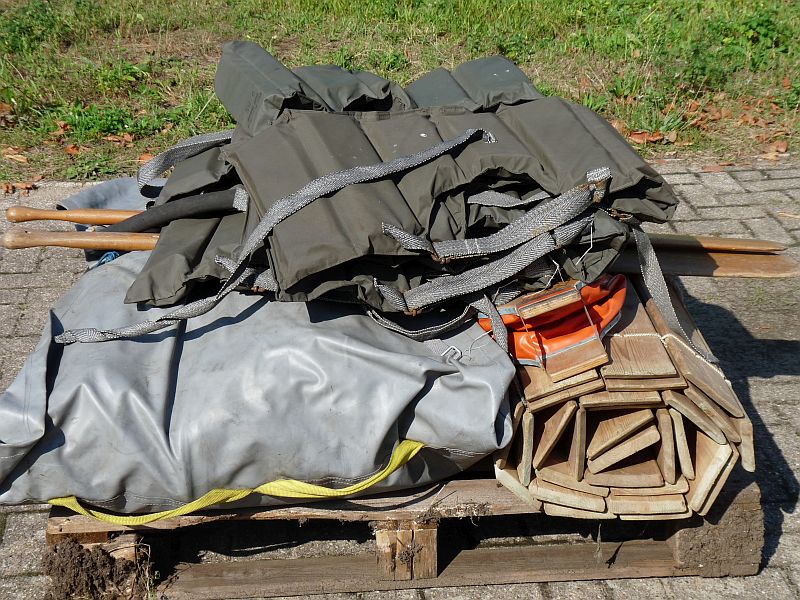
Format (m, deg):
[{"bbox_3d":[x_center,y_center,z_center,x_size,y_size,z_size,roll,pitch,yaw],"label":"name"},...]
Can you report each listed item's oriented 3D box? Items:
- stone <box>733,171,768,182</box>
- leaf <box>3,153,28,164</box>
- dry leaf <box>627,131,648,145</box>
[{"bbox_3d":[1.080,-0.354,4.531,0.100,0.070,0.090,-3,24,-6],"label":"stone"},{"bbox_3d":[-1.215,-0.447,4.602,0.085,0.025,0.060,-3,24,-6],"label":"leaf"},{"bbox_3d":[0.782,-0.531,4.776,0.073,0.032,0.055,-3,24,-6],"label":"dry leaf"}]

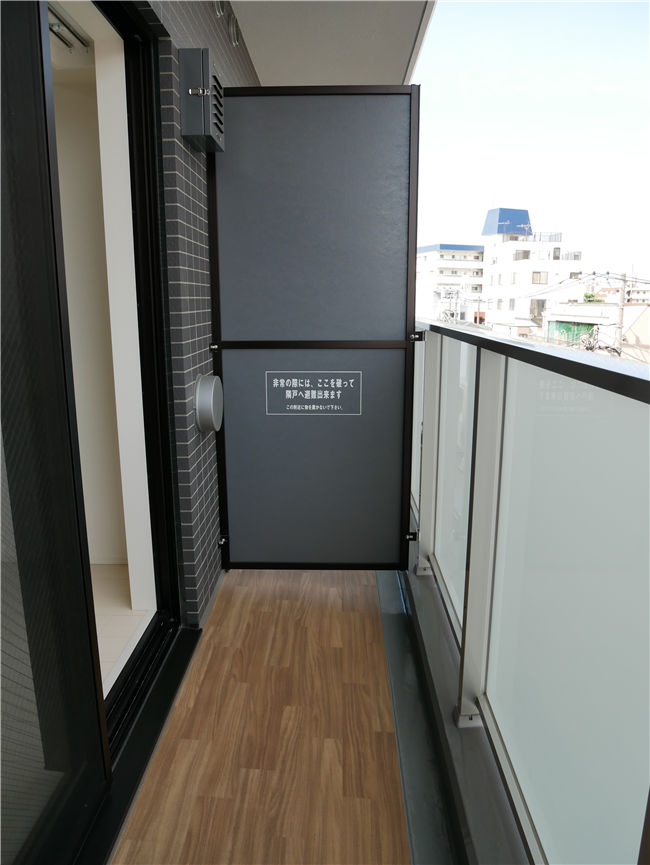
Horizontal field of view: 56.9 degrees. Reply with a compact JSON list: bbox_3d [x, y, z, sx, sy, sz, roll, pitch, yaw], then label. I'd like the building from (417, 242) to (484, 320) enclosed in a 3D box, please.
[{"bbox_3d":[22.938,-26.517,115.806,10.700,17.300,12.000,-5,13,-23],"label":"building"}]

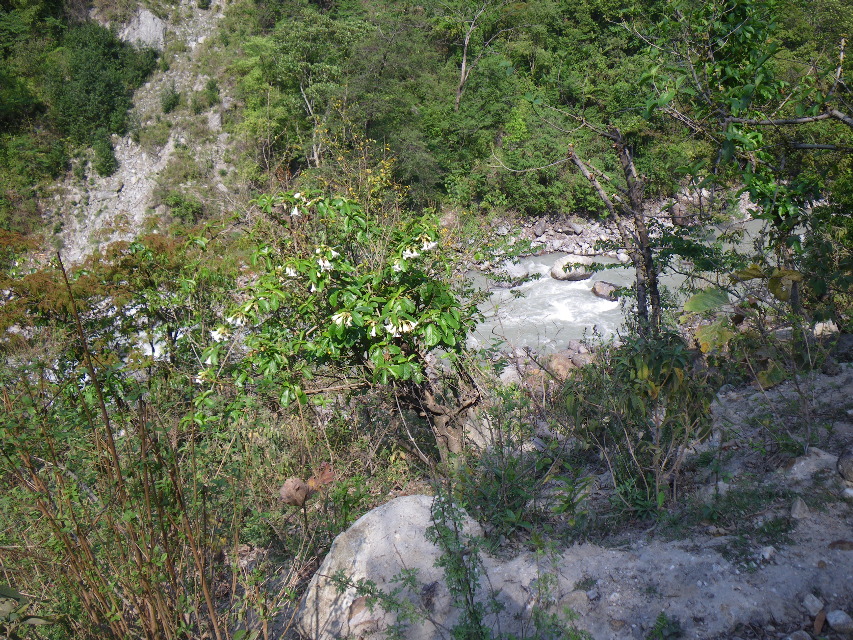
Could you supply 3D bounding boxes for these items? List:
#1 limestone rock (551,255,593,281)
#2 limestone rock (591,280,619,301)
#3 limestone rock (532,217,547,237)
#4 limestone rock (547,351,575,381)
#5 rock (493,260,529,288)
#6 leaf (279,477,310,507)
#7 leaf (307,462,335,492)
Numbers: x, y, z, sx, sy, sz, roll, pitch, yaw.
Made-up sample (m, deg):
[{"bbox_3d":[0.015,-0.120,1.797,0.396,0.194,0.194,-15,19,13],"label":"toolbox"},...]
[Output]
[{"bbox_3d":[6.934,-2.510,33.000,2.000,1.100,1.500,0,16,0],"label":"limestone rock"},{"bbox_3d":[7.652,-1.261,29.500,1.300,0.750,1.000,0,16,0],"label":"limestone rock"},{"bbox_3d":[6.877,-5.630,42.000,0.850,1.000,0.850,0,16,0],"label":"limestone rock"},{"bbox_3d":[3.786,1.286,19.500,0.800,0.720,0.750,0,16,0],"label":"limestone rock"},{"bbox_3d":[3.895,-2.110,32.000,1.650,1.050,1.500,0,16,0],"label":"rock"},{"bbox_3d":[-0.612,0.795,3.200,0.140,0.125,0.090,0,16,0],"label":"leaf"},{"bbox_3d":[-0.499,0.742,3.250,0.130,0.130,0.070,0,16,0],"label":"leaf"}]

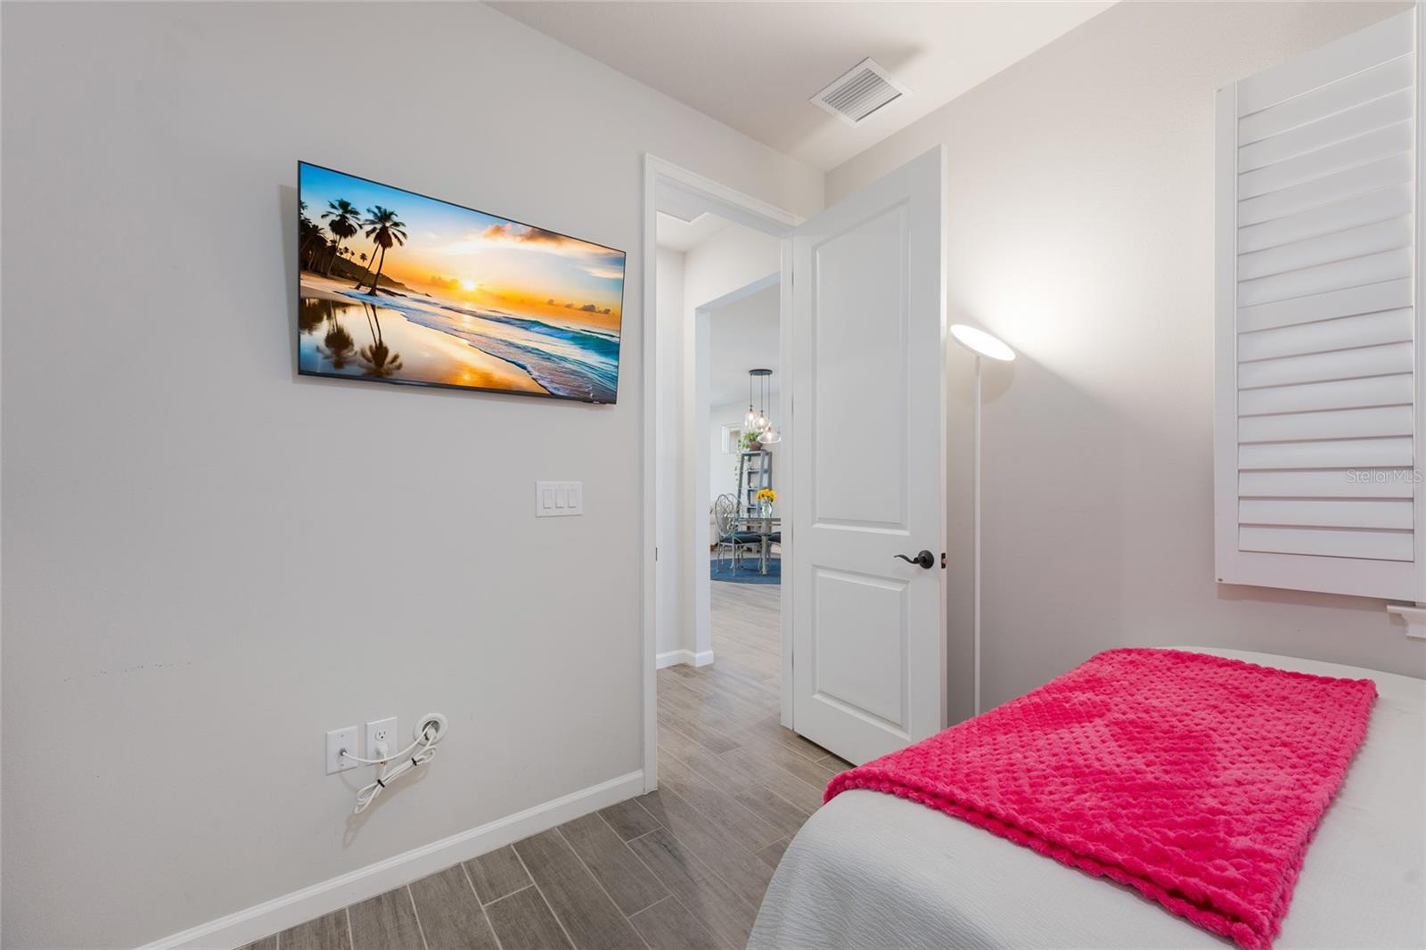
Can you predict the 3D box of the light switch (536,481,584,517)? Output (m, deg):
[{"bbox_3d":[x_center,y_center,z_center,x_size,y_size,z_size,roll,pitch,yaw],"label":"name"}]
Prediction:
[{"bbox_3d":[-0.549,0.087,1.991,0.172,0.121,0.009,1,-1,-37],"label":"light switch"}]

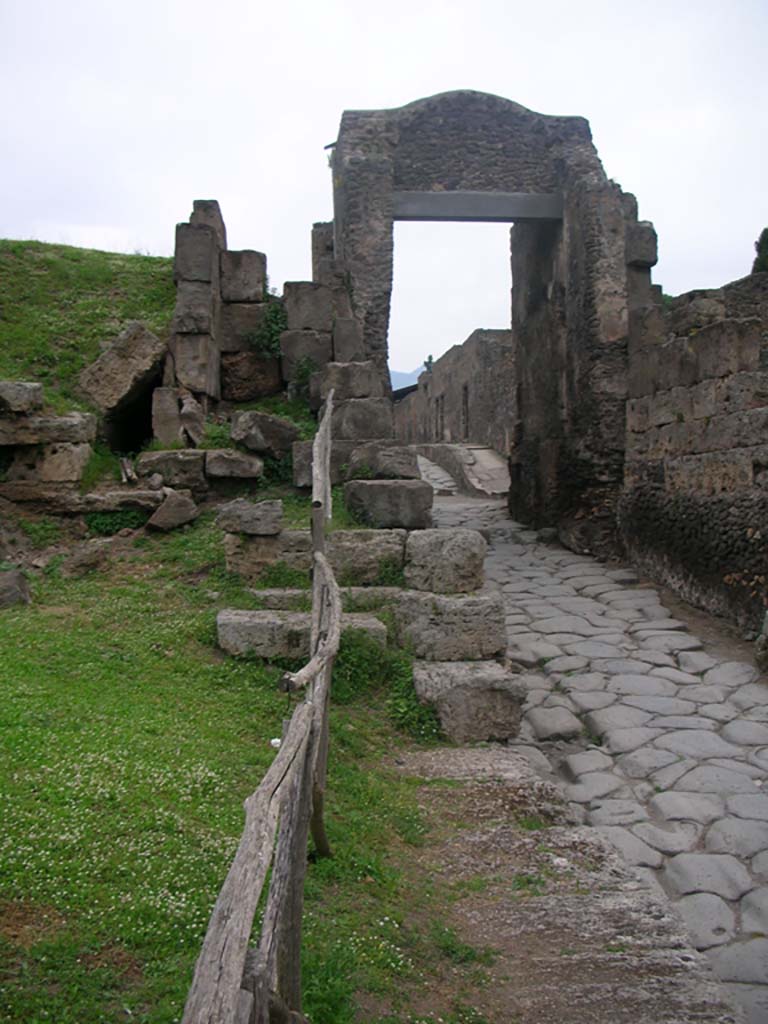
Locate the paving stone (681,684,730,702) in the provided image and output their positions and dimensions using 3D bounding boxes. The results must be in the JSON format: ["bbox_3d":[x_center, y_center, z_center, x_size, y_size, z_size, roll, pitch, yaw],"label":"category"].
[{"bbox_3d":[2.503,1.494,8.109,0.399,0.150,0.420,0,7,-3],"label":"paving stone"}]

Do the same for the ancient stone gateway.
[{"bbox_3d":[1.502,-2.616,14.600,4.100,6.000,2.300,0,1,-7],"label":"ancient stone gateway"}]

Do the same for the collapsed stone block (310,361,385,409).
[{"bbox_3d":[-0.460,-1.596,13.100,0.902,0.544,0.600,0,1,-3],"label":"collapsed stone block"}]

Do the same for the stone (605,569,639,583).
[{"bbox_3d":[2.994,0.875,13.010,0.452,0.170,0.500,0,7,-3],"label":"stone"}]

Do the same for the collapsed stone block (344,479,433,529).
[{"bbox_3d":[0.031,-0.086,11.774,0.969,0.517,0.750,0,1,-3],"label":"collapsed stone block"}]

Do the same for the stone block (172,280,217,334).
[{"bbox_3d":[-2.831,-3.008,15.600,0.570,0.780,0.800,0,1,-3],"label":"stone block"}]

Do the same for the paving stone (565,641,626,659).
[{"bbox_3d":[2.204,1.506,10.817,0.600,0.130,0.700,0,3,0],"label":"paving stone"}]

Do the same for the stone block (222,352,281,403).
[{"bbox_3d":[-1.833,-1.866,14.525,0.850,0.658,0.650,0,1,-3],"label":"stone block"}]

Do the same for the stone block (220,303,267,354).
[{"bbox_3d":[-1.846,-2.395,13.700,0.621,0.647,0.600,0,1,-3],"label":"stone block"}]

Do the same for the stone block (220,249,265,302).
[{"bbox_3d":[-1.942,-3.237,14.500,0.631,0.686,0.600,0,1,-3],"label":"stone block"}]

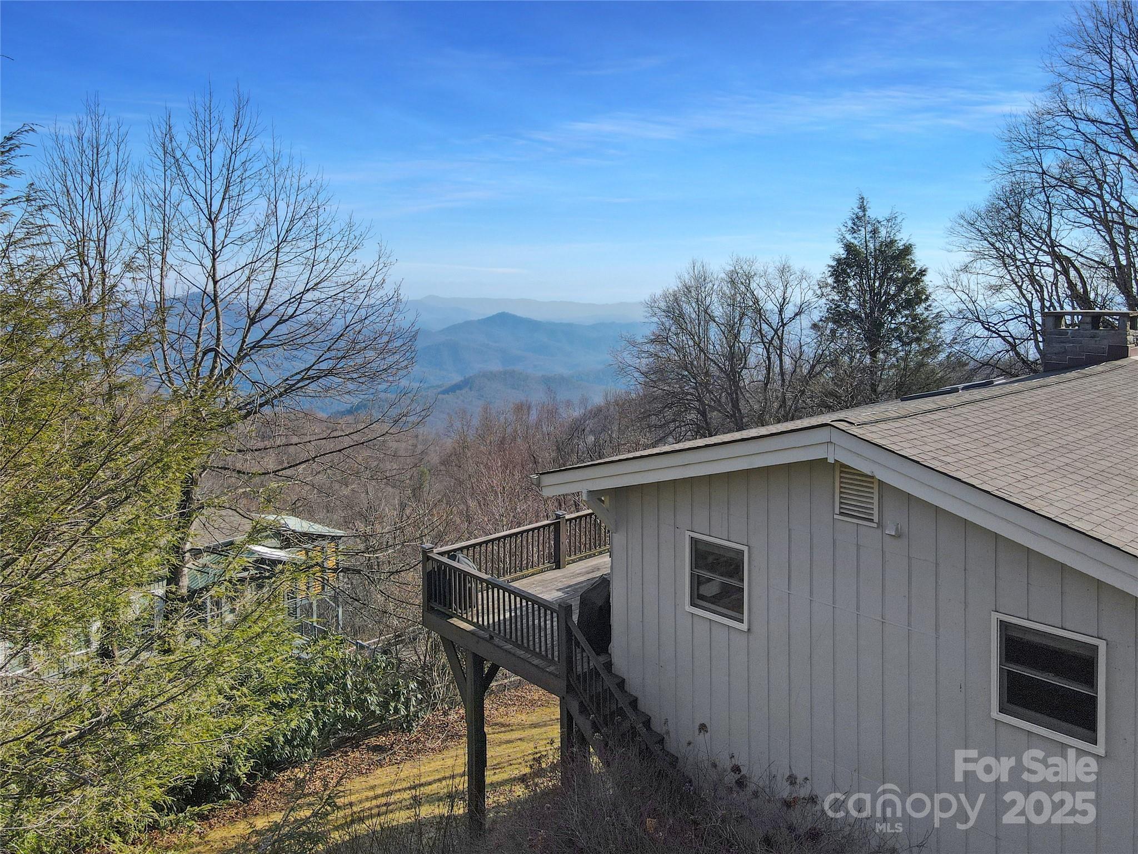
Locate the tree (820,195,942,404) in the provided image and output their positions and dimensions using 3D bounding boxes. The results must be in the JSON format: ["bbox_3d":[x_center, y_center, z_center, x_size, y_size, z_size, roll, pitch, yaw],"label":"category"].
[{"bbox_3d":[12.243,-3.930,31.000,4.800,10.300,4.800,0,5,0],"label":"tree"}]

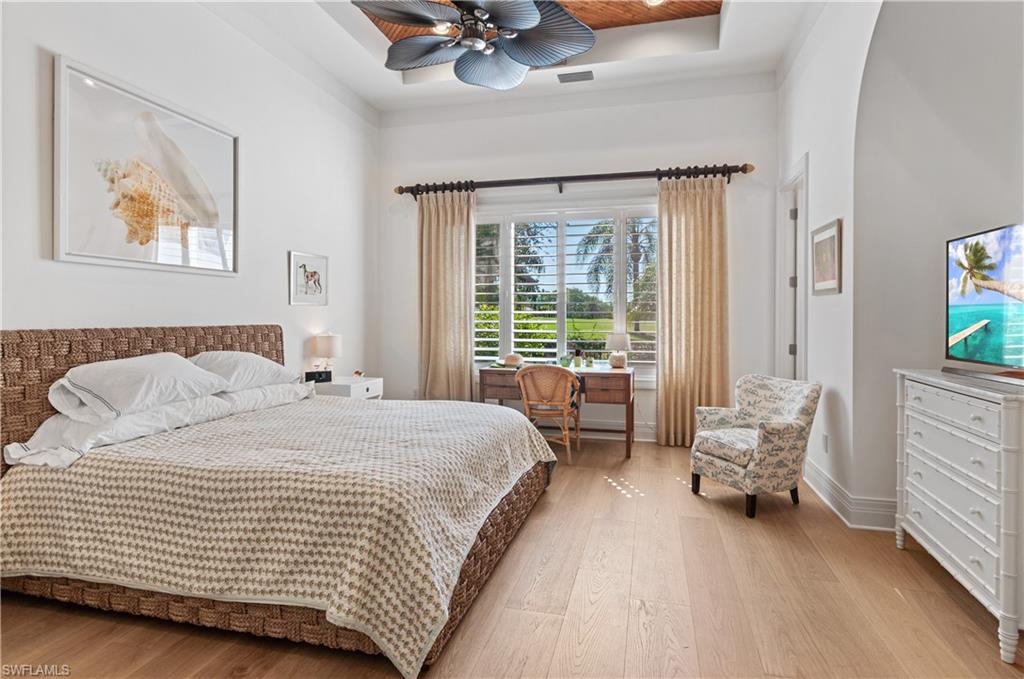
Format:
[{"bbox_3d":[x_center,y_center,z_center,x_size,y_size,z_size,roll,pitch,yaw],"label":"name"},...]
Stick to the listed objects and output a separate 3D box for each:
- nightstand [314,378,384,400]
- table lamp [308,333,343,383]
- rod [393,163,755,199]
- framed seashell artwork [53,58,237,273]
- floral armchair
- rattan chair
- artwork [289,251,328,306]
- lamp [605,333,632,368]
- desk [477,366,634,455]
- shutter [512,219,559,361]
[{"bbox_3d":[-1.572,0.722,4.849,0.470,0.660,0.580,1,2,14],"label":"nightstand"},{"bbox_3d":[-1.703,0.170,4.690,0.260,0.450,0.260,1,2,14],"label":"table lamp"},{"bbox_3d":[0.490,-1.638,5.307,3.740,0.120,0.120,1,2,14],"label":"rod"},{"bbox_3d":[-2.197,-0.967,3.213,0.045,1.036,1.220,1,2,14],"label":"framed seashell artwork"},{"bbox_3d":[1.690,0.701,3.596,0.700,0.830,0.650,-1,2,-28],"label":"floral armchair"},{"bbox_3d":[0.355,0.631,4.660,0.540,0.860,0.570,1,2,16],"label":"rattan chair"},{"bbox_3d":[-1.851,-0.543,4.671,0.030,0.465,0.540,1,2,14],"label":"artwork"},{"bbox_3d":[1.064,0.101,5.121,0.240,0.361,0.240,1,2,14],"label":"lamp"},{"bbox_3d":[0.472,0.671,5.110,1.468,0.778,0.625,1,2,14],"label":"desk"},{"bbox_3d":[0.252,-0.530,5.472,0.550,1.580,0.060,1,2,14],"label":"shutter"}]

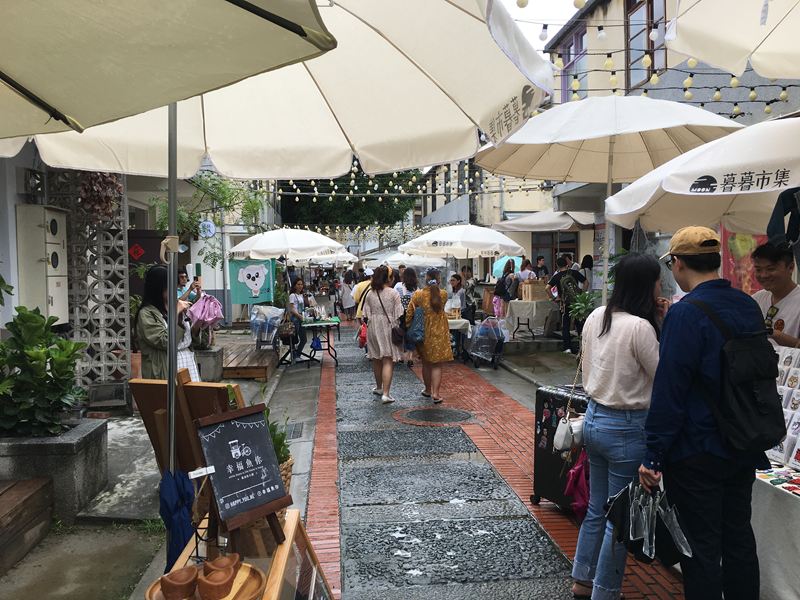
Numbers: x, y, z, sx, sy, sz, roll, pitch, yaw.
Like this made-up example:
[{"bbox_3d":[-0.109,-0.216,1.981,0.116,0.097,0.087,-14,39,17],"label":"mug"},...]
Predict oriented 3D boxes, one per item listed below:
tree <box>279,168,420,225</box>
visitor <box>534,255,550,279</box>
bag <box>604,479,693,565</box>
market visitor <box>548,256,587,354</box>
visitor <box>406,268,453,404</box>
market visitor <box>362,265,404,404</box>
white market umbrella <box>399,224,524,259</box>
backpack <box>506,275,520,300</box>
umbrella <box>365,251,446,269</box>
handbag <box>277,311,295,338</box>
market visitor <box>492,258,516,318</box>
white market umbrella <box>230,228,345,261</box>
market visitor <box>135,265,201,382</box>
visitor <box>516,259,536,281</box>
[{"bbox_3d":[-2.261,-3.476,30.000,6.800,7.600,6.000,0,2,0],"label":"tree"},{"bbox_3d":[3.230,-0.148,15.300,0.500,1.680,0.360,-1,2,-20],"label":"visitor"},{"bbox_3d":[1.071,0.967,2.900,0.350,0.360,0.170,1,3,18],"label":"bag"},{"bbox_3d":[2.999,0.091,12.000,0.620,1.700,0.500,0,2,-12],"label":"market visitor"},{"bbox_3d":[0.358,0.420,8.086,0.520,1.585,0.450,0,3,3],"label":"visitor"},{"bbox_3d":[-0.184,0.394,8.137,0.480,1.636,0.460,0,3,3],"label":"market visitor"},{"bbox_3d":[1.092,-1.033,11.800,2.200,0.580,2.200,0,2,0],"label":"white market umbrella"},{"bbox_3d":[2.219,-0.244,13.100,0.200,0.460,0.280,-2,3,-37],"label":"backpack"},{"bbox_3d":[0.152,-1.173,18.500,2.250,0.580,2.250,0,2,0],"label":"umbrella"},{"bbox_3d":[-1.913,0.409,11.200,0.300,0.440,0.180,0,3,-6],"label":"handbag"},{"bbox_3d":[2.162,-0.044,13.800,0.500,1.580,0.450,2,3,41],"label":"market visitor"},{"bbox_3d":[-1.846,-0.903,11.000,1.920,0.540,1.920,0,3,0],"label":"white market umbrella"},{"bbox_3d":[-1.804,0.504,5.200,0.500,1.540,0.480,0,2,-7],"label":"market visitor"},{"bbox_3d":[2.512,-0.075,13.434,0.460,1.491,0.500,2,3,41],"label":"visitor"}]

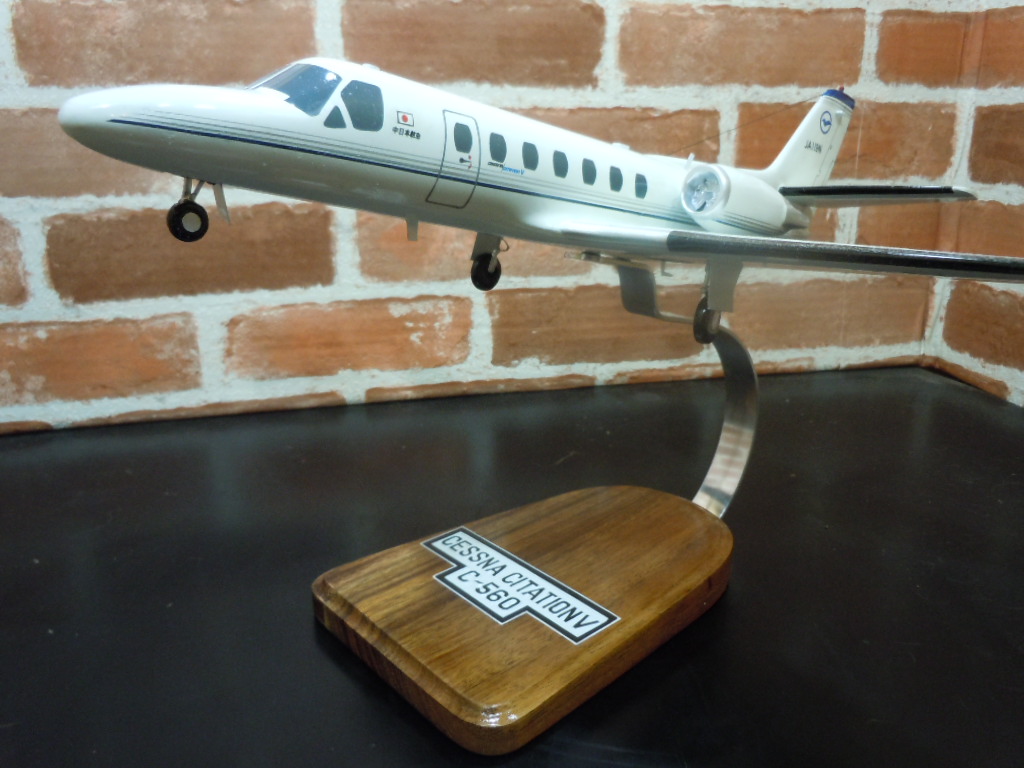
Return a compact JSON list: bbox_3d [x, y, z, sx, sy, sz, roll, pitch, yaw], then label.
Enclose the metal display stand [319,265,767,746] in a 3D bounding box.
[{"bbox_3d":[0.037,0.022,0.379,0.236,0.154,0.131,-15,23,-38],"label":"metal display stand"}]

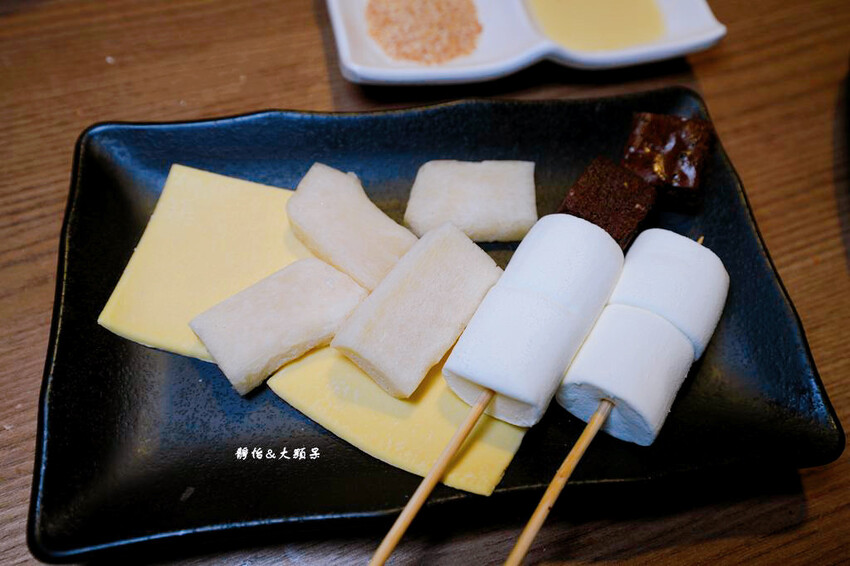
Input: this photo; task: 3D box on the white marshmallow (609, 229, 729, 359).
[{"bbox_3d":[0.080,0.006,0.220,0.033,0.033,0.031,29,69,13],"label":"white marshmallow"}]

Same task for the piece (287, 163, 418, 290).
[{"bbox_3d":[-0.025,-0.019,0.241,0.052,0.011,0.027,42,70,16],"label":"piece"}]

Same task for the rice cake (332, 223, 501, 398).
[{"bbox_3d":[0.000,0.009,0.221,0.028,0.011,0.058,37,65,9],"label":"rice cake"}]

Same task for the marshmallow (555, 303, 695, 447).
[{"bbox_3d":[0.064,0.029,0.211,0.032,0.032,0.031,31,70,14],"label":"marshmallow"}]

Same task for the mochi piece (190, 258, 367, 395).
[{"bbox_3d":[-0.048,0.013,0.225,0.051,0.010,0.030,-36,67,-17],"label":"mochi piece"}]

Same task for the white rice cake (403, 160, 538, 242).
[{"bbox_3d":[0.017,-0.031,0.246,0.047,0.011,0.028,1,69,-1],"label":"white rice cake"}]

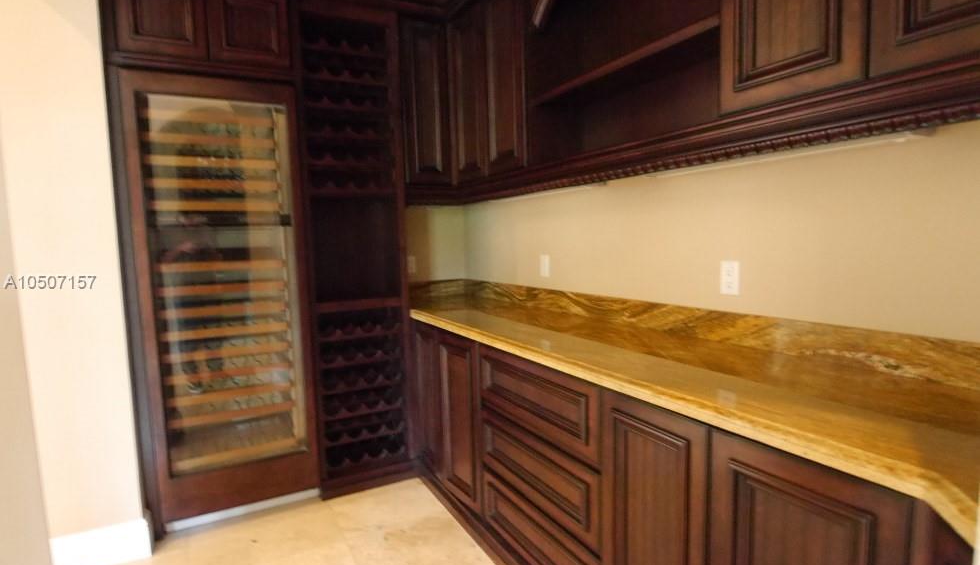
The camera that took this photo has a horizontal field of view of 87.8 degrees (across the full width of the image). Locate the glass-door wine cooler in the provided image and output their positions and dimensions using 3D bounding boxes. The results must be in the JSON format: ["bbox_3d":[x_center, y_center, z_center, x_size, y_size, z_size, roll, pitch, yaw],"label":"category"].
[{"bbox_3d":[-1.361,0.075,2.658,0.692,2.051,0.610,-4,5,-28],"label":"glass-door wine cooler"}]

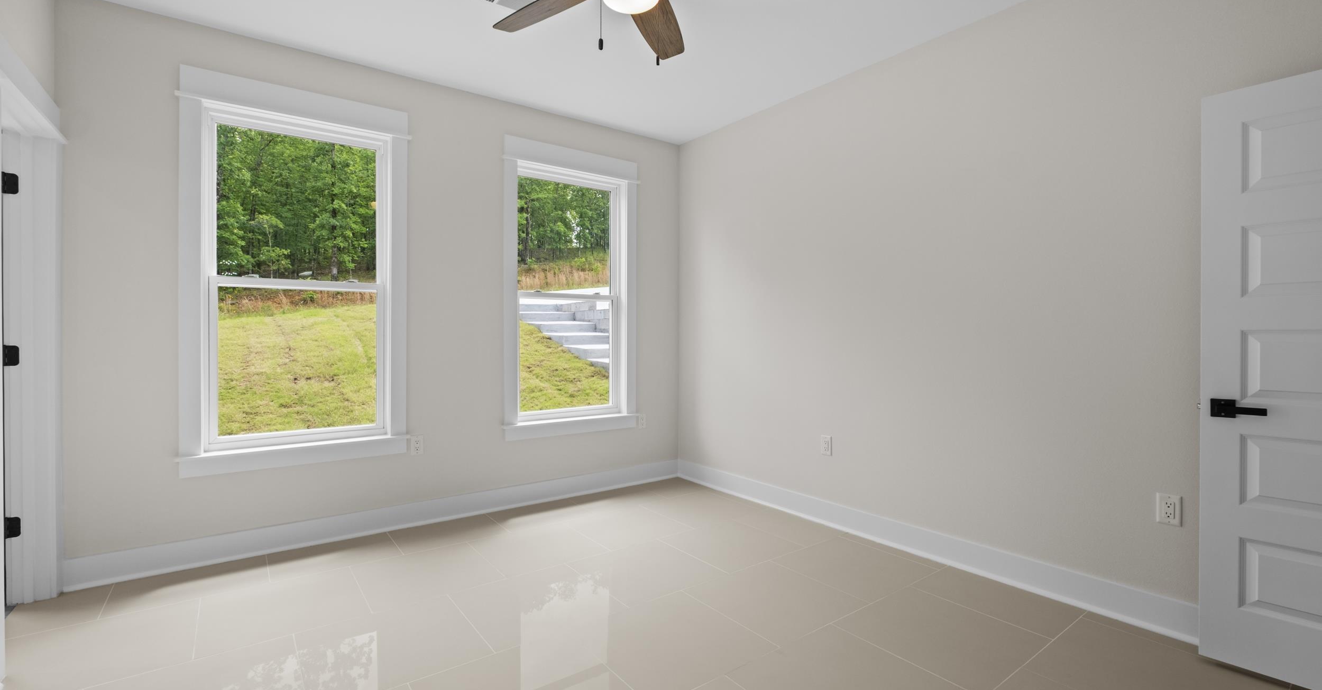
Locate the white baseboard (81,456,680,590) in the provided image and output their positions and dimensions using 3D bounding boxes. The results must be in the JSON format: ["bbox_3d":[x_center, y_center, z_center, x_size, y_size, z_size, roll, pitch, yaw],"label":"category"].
[{"bbox_3d":[-1.298,1.042,3.569,3.595,0.147,0.024,0,0,-37],"label":"white baseboard"}]

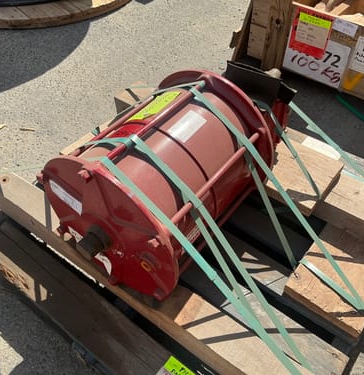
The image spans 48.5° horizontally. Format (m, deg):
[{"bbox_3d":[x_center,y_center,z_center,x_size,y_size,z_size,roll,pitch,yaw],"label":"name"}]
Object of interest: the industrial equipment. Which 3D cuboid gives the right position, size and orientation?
[{"bbox_3d":[-0.023,-0.052,1.110,0.441,0.435,0.615,30,55,25],"label":"industrial equipment"}]

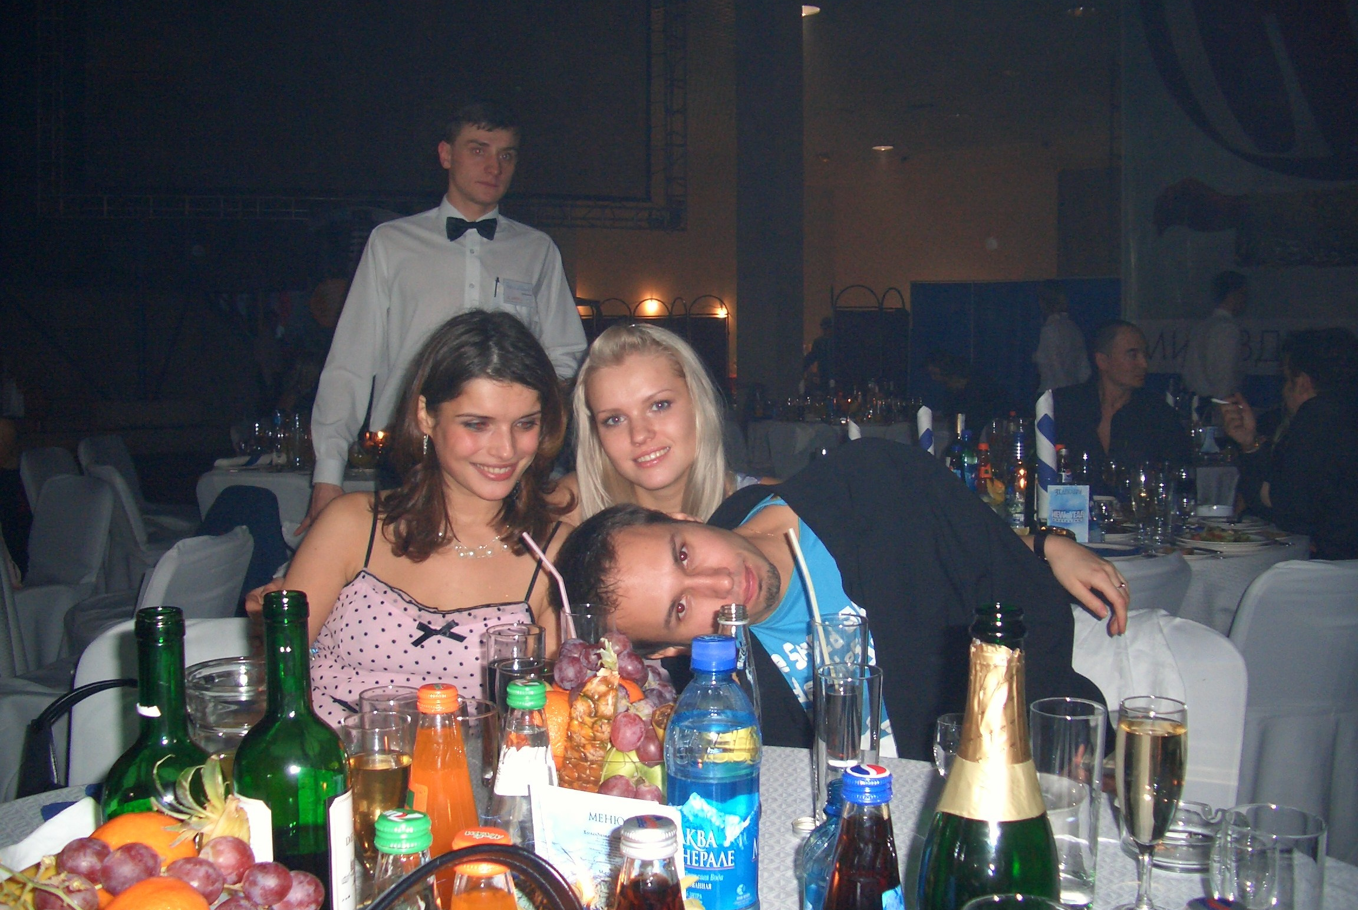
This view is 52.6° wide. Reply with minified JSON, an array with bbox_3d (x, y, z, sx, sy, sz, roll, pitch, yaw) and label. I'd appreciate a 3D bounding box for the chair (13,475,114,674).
[{"bbox_3d":[-2.080,0.460,4.500,0.420,0.840,0.490,2,4,22],"label":"chair"}]

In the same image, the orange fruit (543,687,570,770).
[{"bbox_3d":[-0.110,0.227,1.130,0.069,0.069,0.069,0,5,0],"label":"orange fruit"}]

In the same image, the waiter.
[{"bbox_3d":[-0.550,0.038,3.316,0.620,1.760,0.380,-2,5,-19],"label":"waiter"}]

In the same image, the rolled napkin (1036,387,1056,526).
[{"bbox_3d":[0.937,0.003,3.500,0.050,0.335,0.050,0,5,0],"label":"rolled napkin"}]

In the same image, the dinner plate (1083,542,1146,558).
[{"bbox_3d":[0.930,0.207,3.076,0.235,0.025,0.235,0,5,0],"label":"dinner plate"}]

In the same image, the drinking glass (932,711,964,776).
[{"bbox_3d":[0.268,0.305,1.308,0.053,0.107,0.053,0,5,0],"label":"drinking glass"}]

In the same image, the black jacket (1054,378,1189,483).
[{"bbox_3d":[1.380,0.041,4.266,0.480,0.560,0.320,2,5,21],"label":"black jacket"}]

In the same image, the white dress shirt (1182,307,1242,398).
[{"bbox_3d":[2.910,-0.549,7.480,0.320,0.520,0.460,1,5,8],"label":"white dress shirt"}]

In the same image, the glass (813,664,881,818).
[{"bbox_3d":[0.151,0.268,1.215,0.058,0.155,0.058,0,5,0],"label":"glass"}]

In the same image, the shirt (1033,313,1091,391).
[{"bbox_3d":[2.500,-0.670,9.000,0.280,0.560,0.420,3,5,41],"label":"shirt"}]

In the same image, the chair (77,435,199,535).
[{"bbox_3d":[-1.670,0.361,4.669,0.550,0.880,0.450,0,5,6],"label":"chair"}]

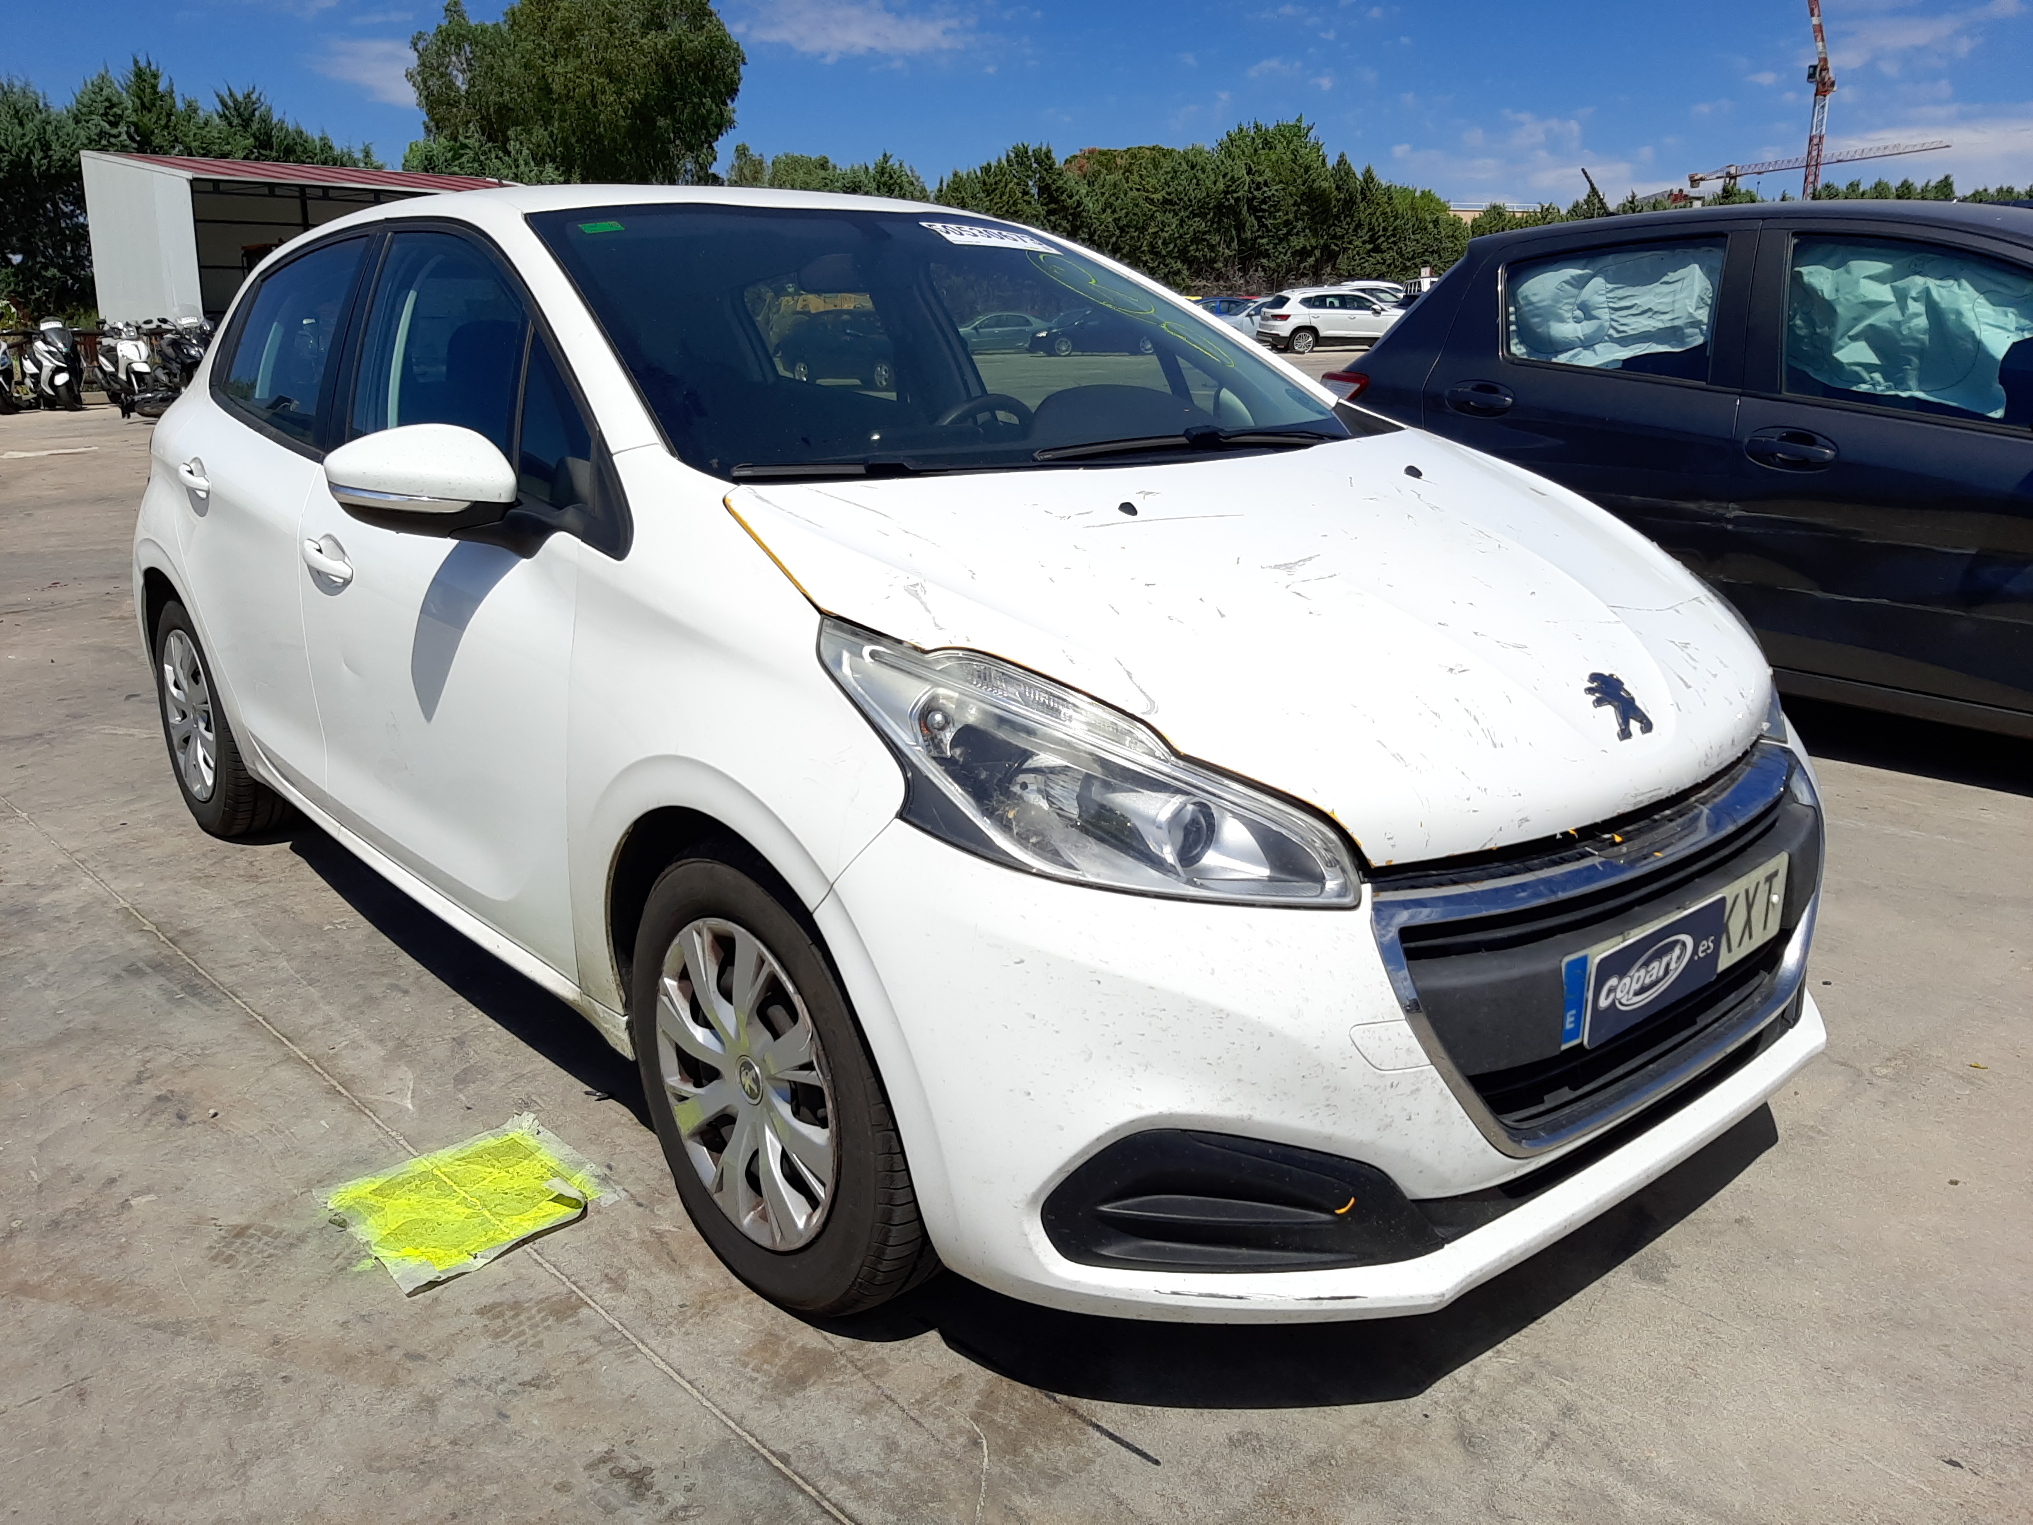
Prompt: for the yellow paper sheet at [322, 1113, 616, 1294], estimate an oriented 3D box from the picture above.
[{"bbox_3d":[-0.784,0.614,2.198,0.315,0.020,0.345,-13,20,-39],"label":"yellow paper sheet"}]

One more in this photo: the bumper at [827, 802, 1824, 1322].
[{"bbox_3d":[0.609,0.184,1.937,1.720,0.530,0.540,-13,20,-39],"label":"bumper"}]

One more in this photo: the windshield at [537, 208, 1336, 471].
[{"bbox_3d":[-0.103,-0.711,2.551,1.330,0.100,0.980,-13,45,-39],"label":"windshield"}]

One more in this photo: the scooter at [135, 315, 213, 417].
[{"bbox_3d":[-11.248,-5.320,20.500,2.000,1.300,0.740,12,19,38],"label":"scooter"}]

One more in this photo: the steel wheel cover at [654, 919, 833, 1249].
[{"bbox_3d":[-0.320,0.390,1.874,0.060,0.418,0.418,-13,20,-39],"label":"steel wheel cover"}]

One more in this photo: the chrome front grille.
[{"bbox_3d":[0.740,0.219,1.789,0.950,0.350,0.140,-13,20,-39],"label":"chrome front grille"}]

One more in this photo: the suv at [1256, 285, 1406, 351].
[{"bbox_3d":[8.530,-11.583,40.150,4.360,1.615,1.840,-2,15,-9],"label":"suv"}]

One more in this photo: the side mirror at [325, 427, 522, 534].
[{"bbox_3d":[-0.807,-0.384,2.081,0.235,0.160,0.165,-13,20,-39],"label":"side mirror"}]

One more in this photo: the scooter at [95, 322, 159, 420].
[{"bbox_3d":[-11.766,-5.200,20.200,1.920,1.220,0.700,12,19,38],"label":"scooter"}]

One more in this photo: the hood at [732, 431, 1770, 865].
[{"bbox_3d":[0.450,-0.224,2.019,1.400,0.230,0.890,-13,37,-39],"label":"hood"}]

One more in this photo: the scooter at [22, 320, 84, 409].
[{"bbox_3d":[-13.879,-5.755,22.000,2.050,1.300,0.740,12,19,37],"label":"scooter"}]

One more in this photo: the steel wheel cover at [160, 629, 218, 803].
[{"bbox_3d":[-1.988,-0.116,3.718,0.060,0.418,0.418,-13,20,-39],"label":"steel wheel cover"}]

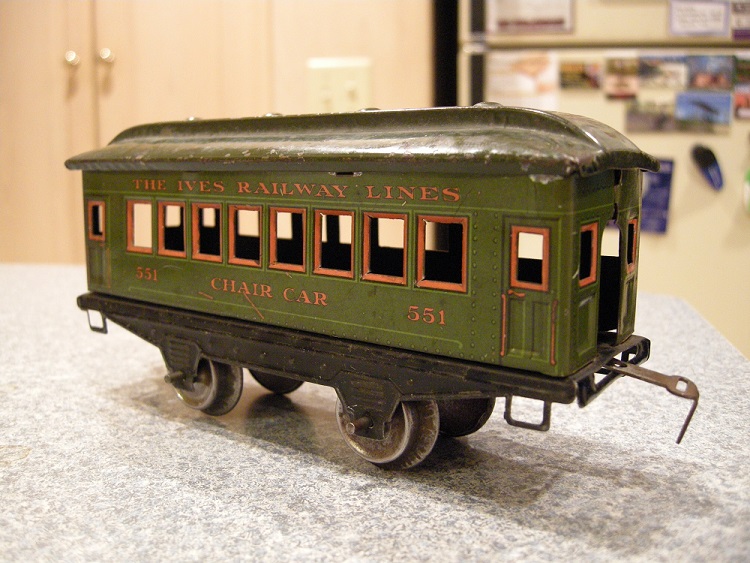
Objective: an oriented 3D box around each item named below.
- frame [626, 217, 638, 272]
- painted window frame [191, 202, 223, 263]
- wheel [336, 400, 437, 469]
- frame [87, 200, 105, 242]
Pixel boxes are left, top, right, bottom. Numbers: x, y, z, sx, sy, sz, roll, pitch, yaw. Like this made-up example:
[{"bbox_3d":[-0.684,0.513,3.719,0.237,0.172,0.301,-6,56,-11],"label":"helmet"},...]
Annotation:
[{"bbox_3d":[0.059,-0.008,0.172,0.001,0.012,0.009,6,10,30],"label":"frame"},{"bbox_3d":[-0.046,-0.013,0.207,0.012,0.016,0.001,7,11,36],"label":"painted window frame"},{"bbox_3d":[0.001,0.032,0.185,0.030,0.030,0.006,7,11,36],"label":"wheel"},{"bbox_3d":[-0.087,-0.019,0.237,0.008,0.012,0.001,7,11,36],"label":"frame"}]

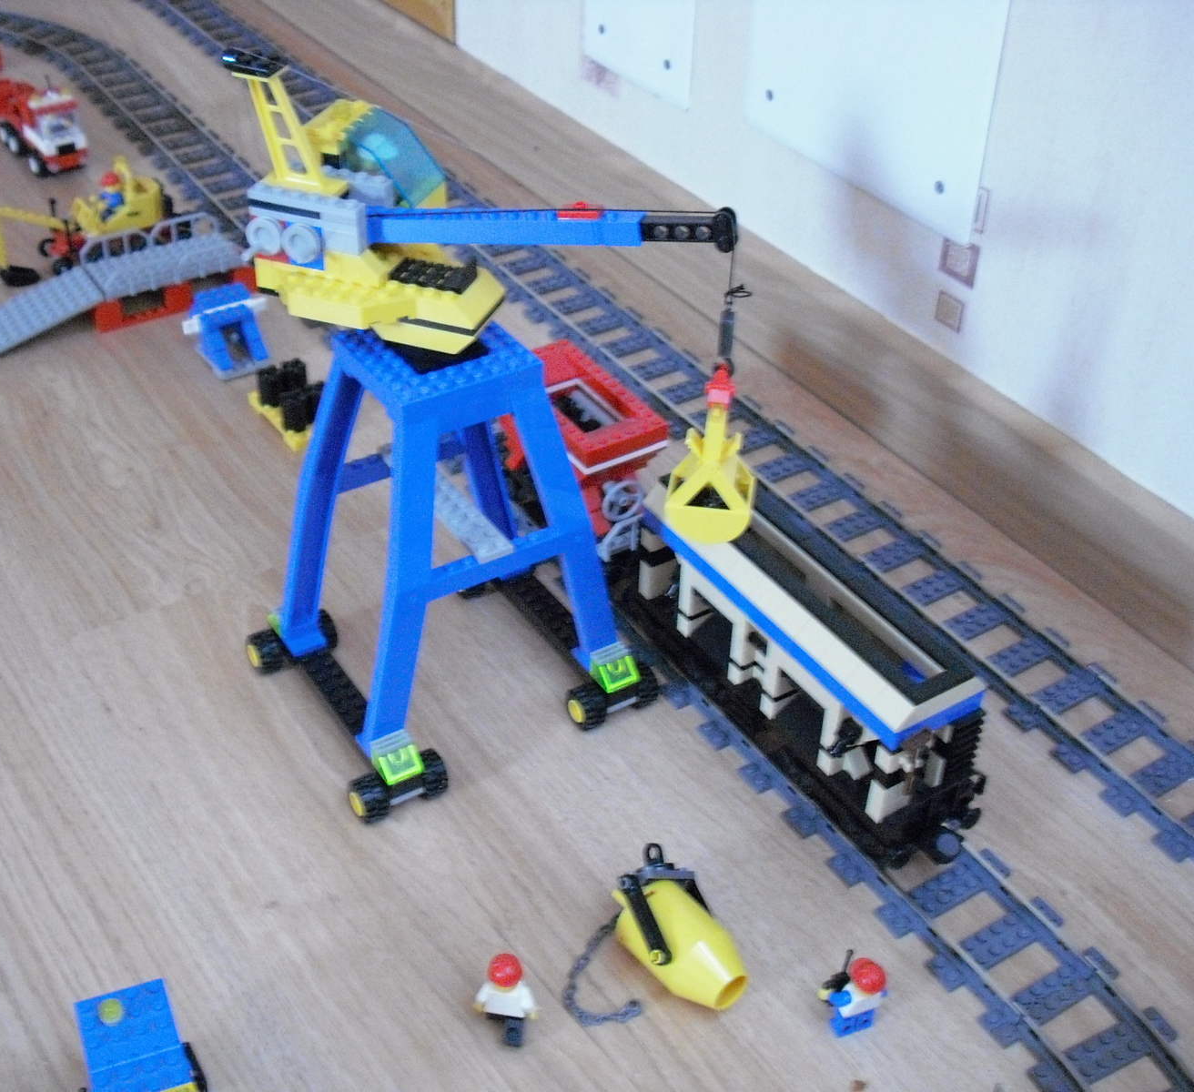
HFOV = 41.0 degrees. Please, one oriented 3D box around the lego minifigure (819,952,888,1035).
[{"bbox_3d":[0.102,0.177,0.641,0.025,0.042,0.018,-12,41,-15],"label":"lego minifigure"}]

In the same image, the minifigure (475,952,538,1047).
[{"bbox_3d":[-0.036,0.180,0.636,0.026,0.041,0.017,5,39,5],"label":"minifigure"}]

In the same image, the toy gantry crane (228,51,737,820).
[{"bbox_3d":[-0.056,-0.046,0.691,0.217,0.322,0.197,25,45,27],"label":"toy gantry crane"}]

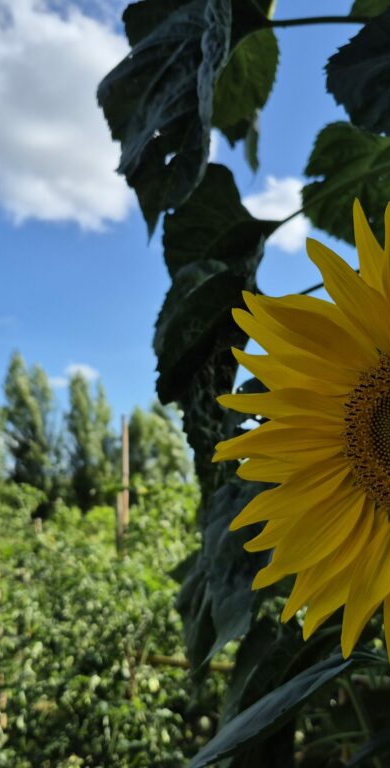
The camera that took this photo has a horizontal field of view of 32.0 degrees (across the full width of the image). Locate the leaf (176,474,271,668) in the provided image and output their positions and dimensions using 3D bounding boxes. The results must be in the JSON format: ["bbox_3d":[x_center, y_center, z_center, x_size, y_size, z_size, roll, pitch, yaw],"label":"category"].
[{"bbox_3d":[0.034,0.202,0.720,0.110,0.195,0.085,-4,-12,20],"label":"leaf"}]

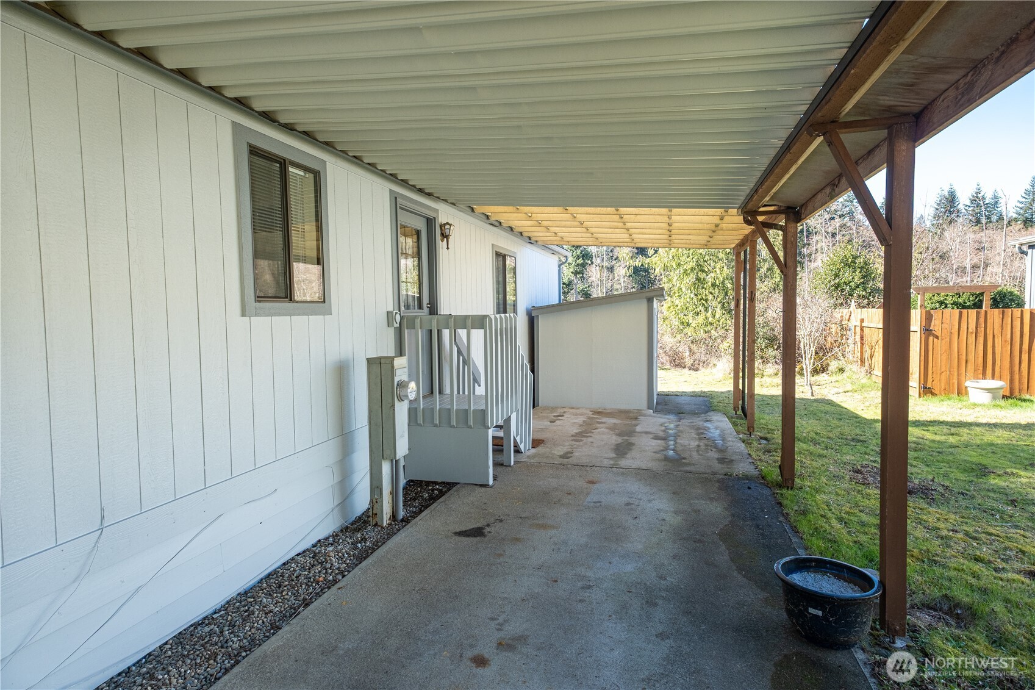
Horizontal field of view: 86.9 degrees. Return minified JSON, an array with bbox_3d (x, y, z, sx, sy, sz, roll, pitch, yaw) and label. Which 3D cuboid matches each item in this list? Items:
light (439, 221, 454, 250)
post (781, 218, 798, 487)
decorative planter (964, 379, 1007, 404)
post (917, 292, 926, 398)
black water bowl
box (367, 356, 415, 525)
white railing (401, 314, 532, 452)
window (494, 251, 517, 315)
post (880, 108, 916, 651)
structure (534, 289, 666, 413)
[{"bbox_3d":[-0.858,-1.321,6.565,0.170,0.335,0.160,0,3,15],"label":"light"},{"bbox_3d":[2.572,0.078,5.167,0.090,2.525,0.090,0,3,15],"label":"post"},{"bbox_3d":[8.444,0.838,9.854,0.580,0.350,0.580,0,3,15],"label":"decorative planter"},{"bbox_3d":[7.776,-0.005,10.489,0.090,2.030,0.090,0,3,15],"label":"post"},{"bbox_3d":[1.606,1.355,2.859,0.480,0.295,0.480,0,3,15],"label":"black water bowl"},{"bbox_3d":[-1.009,0.790,4.557,0.370,1.385,0.230,0,3,15],"label":"box"},{"bbox_3d":[-0.481,0.505,6.411,0.950,1.720,1.760,0,3,15],"label":"white railing"},{"bbox_3d":[-0.187,-1.021,9.347,0.080,1.070,1.300,0,3,15],"label":"window"},{"bbox_3d":[1.930,0.205,2.775,0.090,2.590,0.090,0,3,15],"label":"post"},{"bbox_3d":[1.633,0.046,10.504,2.280,2.090,2.100,0,3,15],"label":"structure"}]

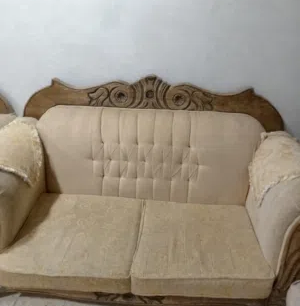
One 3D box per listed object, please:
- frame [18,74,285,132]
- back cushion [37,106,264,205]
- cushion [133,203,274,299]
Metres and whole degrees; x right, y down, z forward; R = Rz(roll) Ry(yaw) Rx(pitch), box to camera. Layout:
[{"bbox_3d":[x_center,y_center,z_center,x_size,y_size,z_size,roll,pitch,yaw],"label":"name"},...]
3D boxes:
[{"bbox_3d":[0.004,-0.300,1.744,1.520,0.310,0.080,2,14,1],"label":"frame"},{"bbox_3d":[-0.010,0.022,1.772,1.310,0.570,0.150,2,12,1],"label":"back cushion"},{"bbox_3d":[0.246,0.474,1.547,0.630,0.135,0.575,2,27,1],"label":"cushion"}]

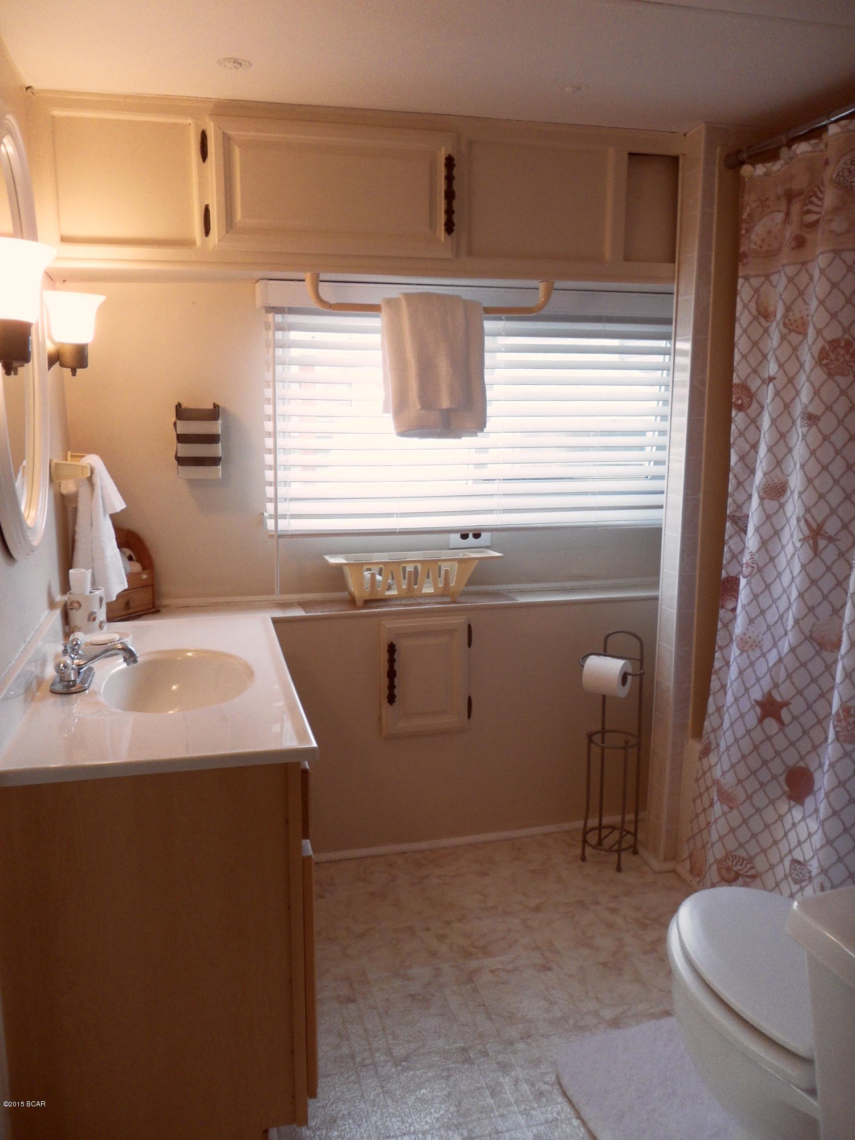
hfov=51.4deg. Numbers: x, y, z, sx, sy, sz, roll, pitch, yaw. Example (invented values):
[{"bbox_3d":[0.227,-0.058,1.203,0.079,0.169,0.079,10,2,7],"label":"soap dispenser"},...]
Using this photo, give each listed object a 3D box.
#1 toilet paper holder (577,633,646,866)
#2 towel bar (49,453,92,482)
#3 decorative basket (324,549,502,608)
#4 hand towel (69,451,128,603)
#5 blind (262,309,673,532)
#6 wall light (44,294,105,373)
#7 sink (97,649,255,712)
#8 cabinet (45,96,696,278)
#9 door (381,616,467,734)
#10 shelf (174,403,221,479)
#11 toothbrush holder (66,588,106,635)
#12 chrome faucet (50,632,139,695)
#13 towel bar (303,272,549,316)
[{"bbox_3d":[0.531,0.526,2.633,0.190,0.693,0.150,6,12,32],"label":"toilet paper holder"},{"bbox_3d":[-0.913,-0.278,2.335,0.095,0.050,0.310,-3,11,-14],"label":"towel bar"},{"bbox_3d":[-0.041,0.027,2.705,0.528,0.141,0.124,-3,11,-14],"label":"decorative basket"},{"bbox_3d":[-0.877,-0.113,2.365,0.135,0.390,0.200,-3,11,-14],"label":"hand towel"},{"bbox_3d":[0.183,-0.445,2.696,1.325,0.661,0.055,-3,11,-14],"label":"blind"},{"bbox_3d":[-0.817,-0.541,2.049,0.148,0.182,0.133,-3,11,-14],"label":"wall light"},{"bbox_3d":[-0.543,0.297,1.956,0.325,0.130,0.460,-3,11,-14],"label":"sink"},{"bbox_3d":[-0.139,-0.990,2.437,1.680,0.395,0.310,-3,11,-14],"label":"cabinet"},{"bbox_3d":[-0.006,0.314,2.634,0.263,0.352,0.025,-3,11,-14],"label":"door"},{"bbox_3d":[-0.645,-0.362,2.506,0.117,0.213,0.070,-3,11,-14],"label":"shelf"},{"bbox_3d":[-0.893,0.109,2.328,0.092,0.102,0.092,-3,11,-14],"label":"toothbrush holder"},{"bbox_3d":[-0.710,0.194,1.900,0.177,0.094,0.156,-3,11,-14],"label":"chrome faucet"},{"bbox_3d":[0.017,-0.748,2.422,0.698,0.091,0.035,-3,11,-14],"label":"towel bar"}]

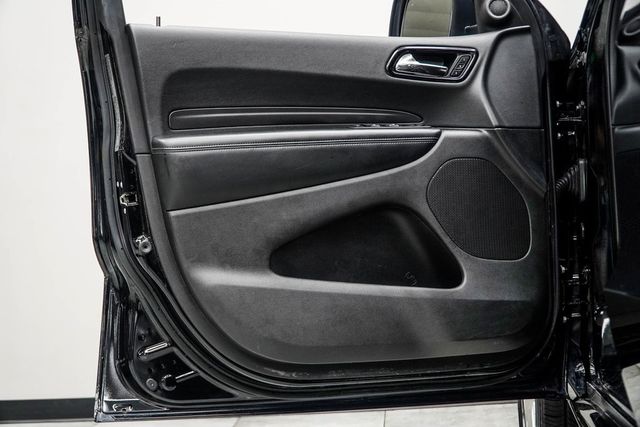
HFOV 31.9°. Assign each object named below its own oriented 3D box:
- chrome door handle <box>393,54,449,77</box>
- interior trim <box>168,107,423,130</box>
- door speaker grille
[{"bbox_3d":[0.221,-0.325,2.440,0.118,0.052,0.035,-1,5,-13],"label":"chrome door handle"},{"bbox_3d":[-0.046,-0.203,2.400,0.555,0.051,0.030,-1,5,-13],"label":"interior trim"},{"bbox_3d":[0.348,-0.009,2.450,0.232,0.222,0.030,-1,5,-13],"label":"door speaker grille"}]

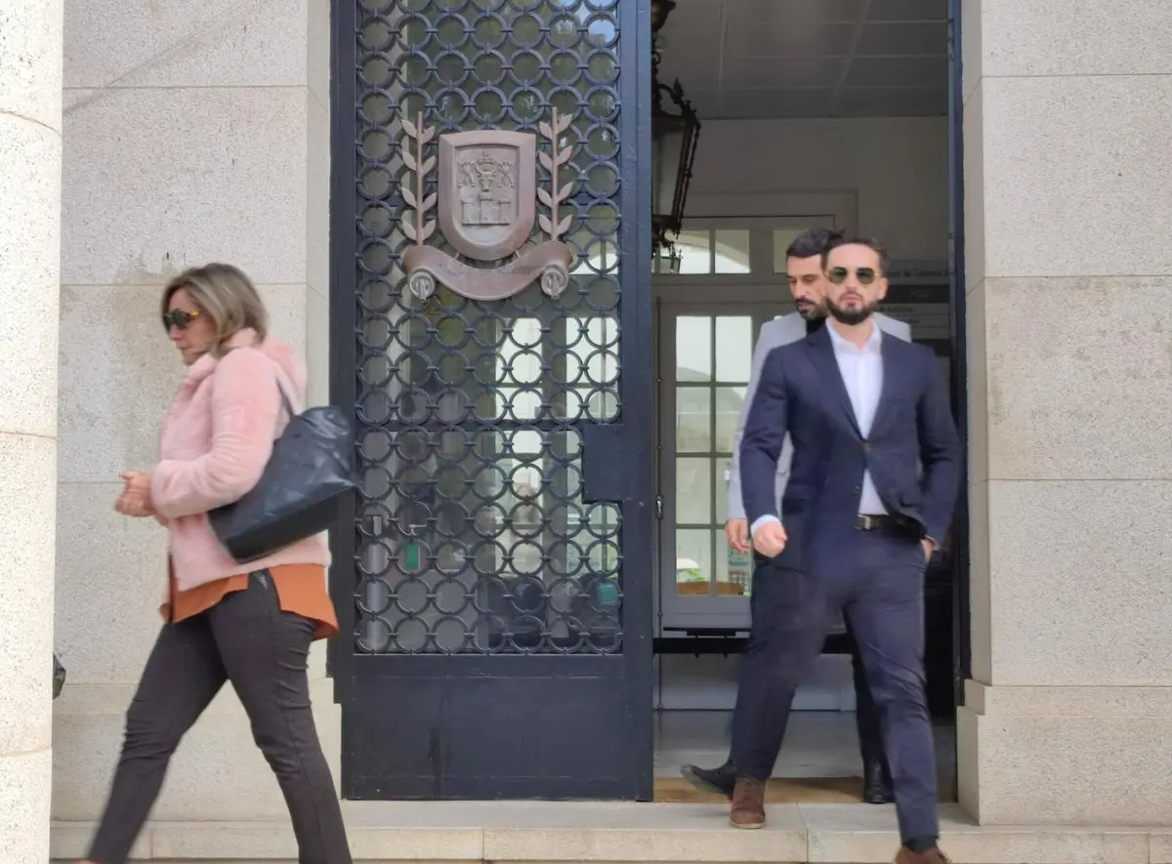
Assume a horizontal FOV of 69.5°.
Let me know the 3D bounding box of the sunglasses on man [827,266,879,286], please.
[{"bbox_3d":[0.779,-0.441,2.434,0.143,0.050,0.145,1,1,24],"label":"sunglasses on man"}]

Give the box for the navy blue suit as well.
[{"bbox_3d":[0.765,0.390,2.460,0.650,1.410,0.580,0,-2,7],"label":"navy blue suit"}]

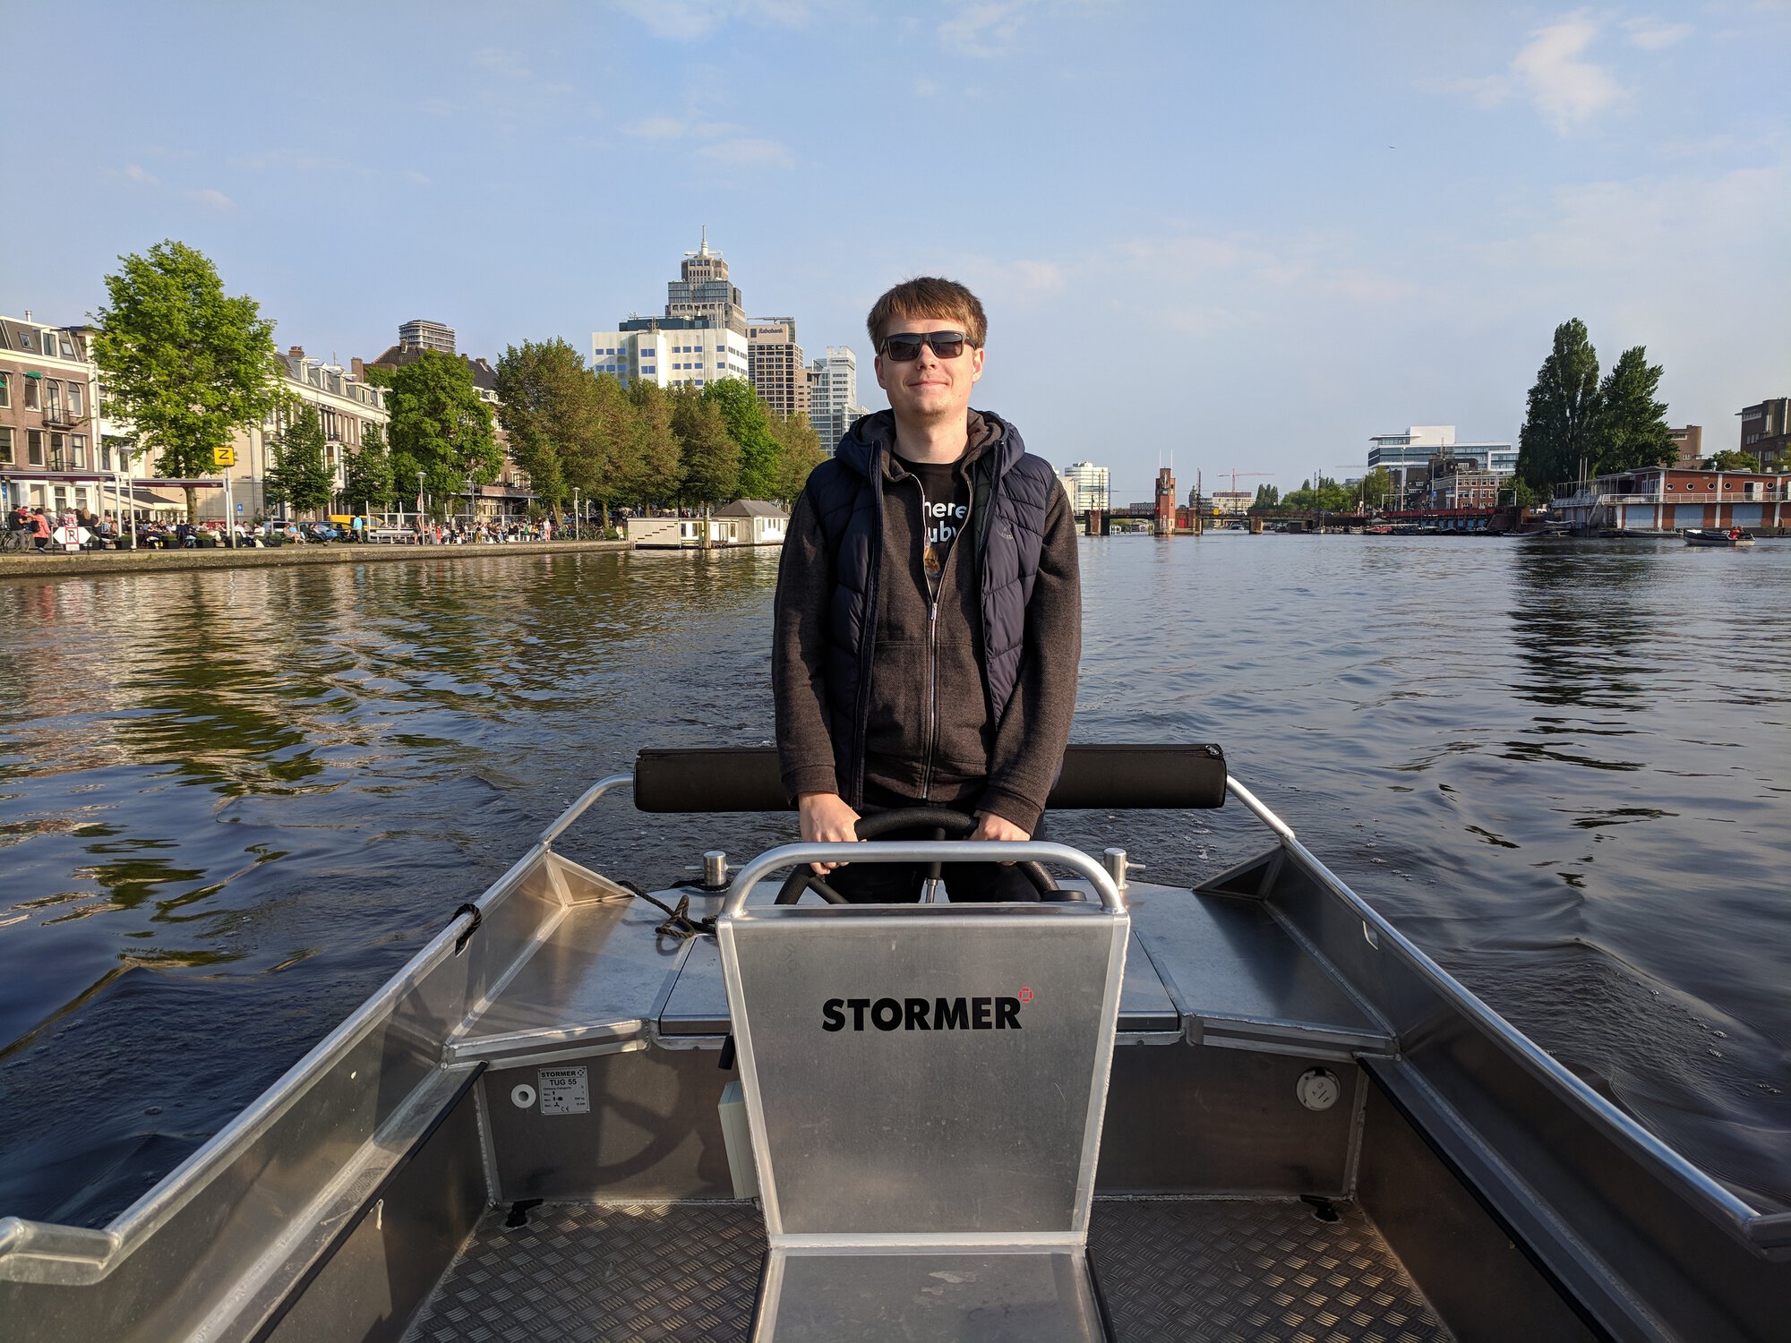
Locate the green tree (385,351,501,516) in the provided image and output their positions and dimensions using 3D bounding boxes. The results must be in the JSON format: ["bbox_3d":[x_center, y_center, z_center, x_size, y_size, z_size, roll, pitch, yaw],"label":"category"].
[{"bbox_3d":[-33.227,-16.509,98.813,8.500,13.887,8.500,0,6,0],"label":"green tree"}]

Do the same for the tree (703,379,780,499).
[{"bbox_3d":[-17.676,-24.609,155.274,9.000,18.140,9.000,0,6,0],"label":"tree"}]

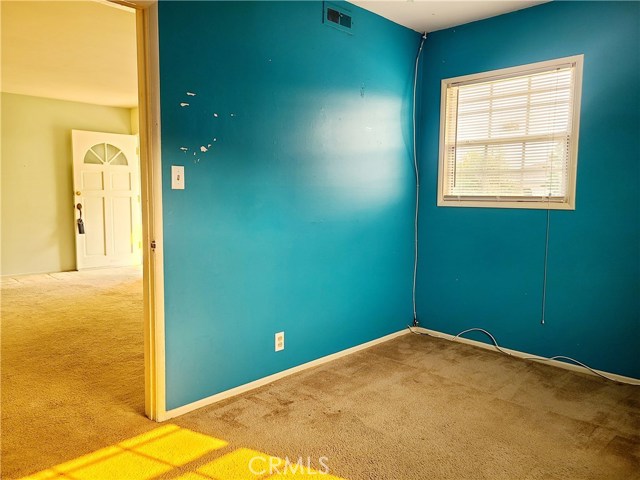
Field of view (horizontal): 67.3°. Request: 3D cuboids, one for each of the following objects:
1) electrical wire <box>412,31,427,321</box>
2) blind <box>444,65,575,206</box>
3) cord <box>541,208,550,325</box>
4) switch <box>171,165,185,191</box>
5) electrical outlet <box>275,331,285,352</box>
[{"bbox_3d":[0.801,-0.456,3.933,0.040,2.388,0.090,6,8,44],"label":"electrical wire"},{"bbox_3d":[1.320,-0.730,3.471,0.915,0.904,0.040,6,8,44],"label":"blind"},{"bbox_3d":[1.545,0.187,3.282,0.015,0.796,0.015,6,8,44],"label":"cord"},{"bbox_3d":[-0.704,-0.310,2.405,0.015,0.115,0.070,6,8,44],"label":"switch"},{"bbox_3d":[-0.244,0.633,2.984,0.012,0.115,0.071,6,8,44],"label":"electrical outlet"}]

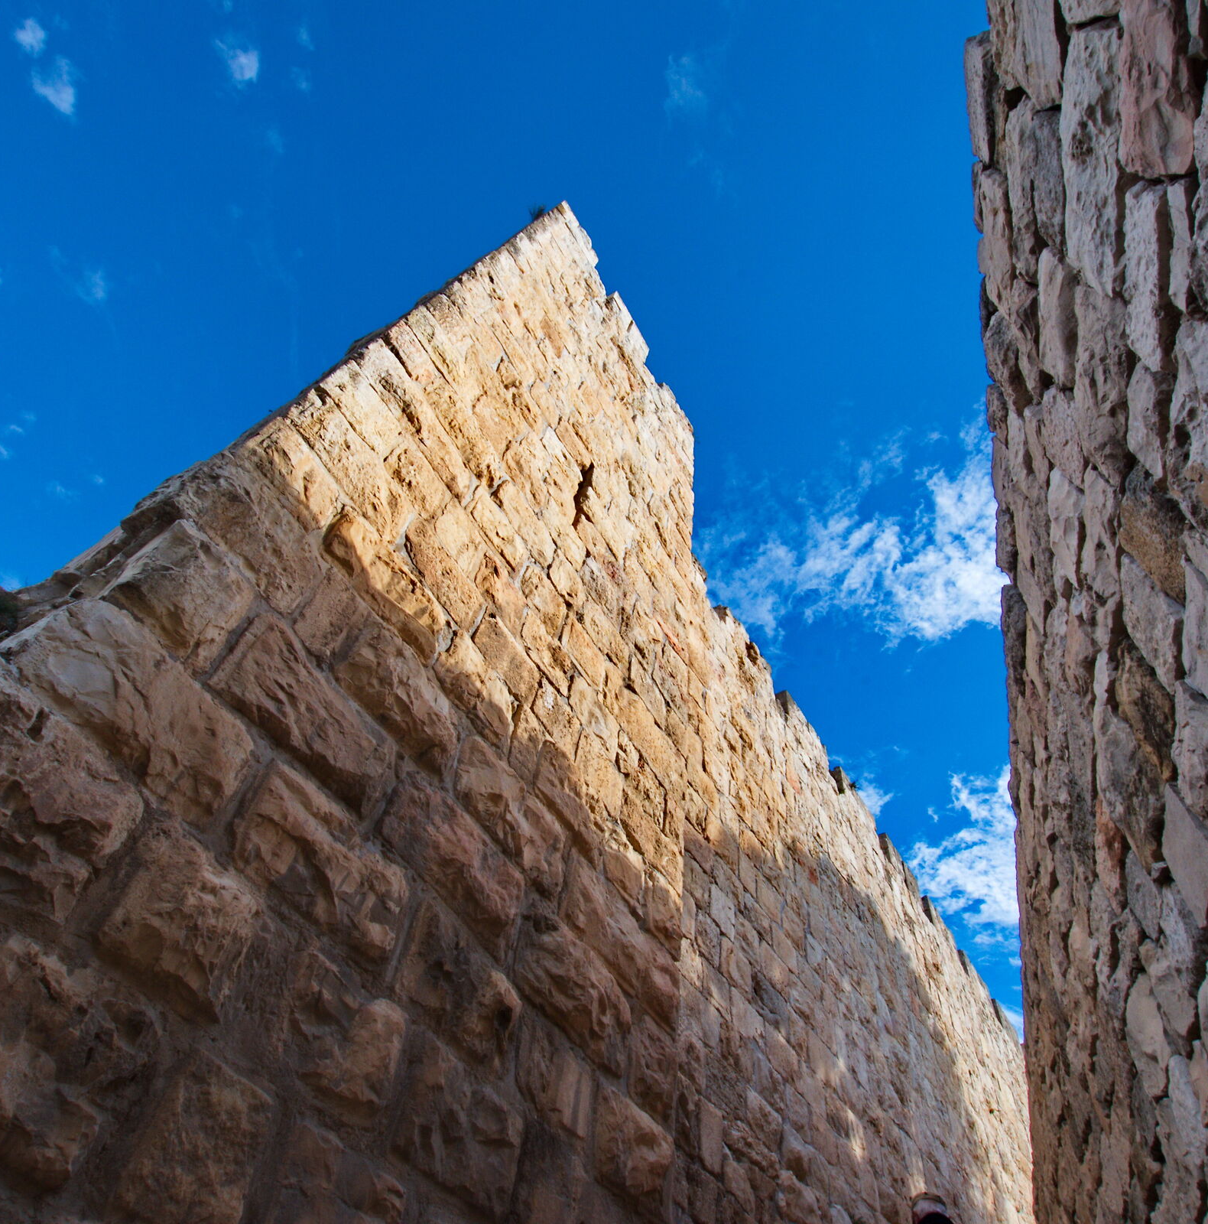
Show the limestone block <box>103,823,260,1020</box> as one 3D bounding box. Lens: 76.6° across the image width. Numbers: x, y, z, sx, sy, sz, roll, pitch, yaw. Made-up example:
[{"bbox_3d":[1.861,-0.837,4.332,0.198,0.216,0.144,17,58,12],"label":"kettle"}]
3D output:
[{"bbox_3d":[-1.184,0.855,2.036,0.280,0.355,0.370,-25,-62,20],"label":"limestone block"}]

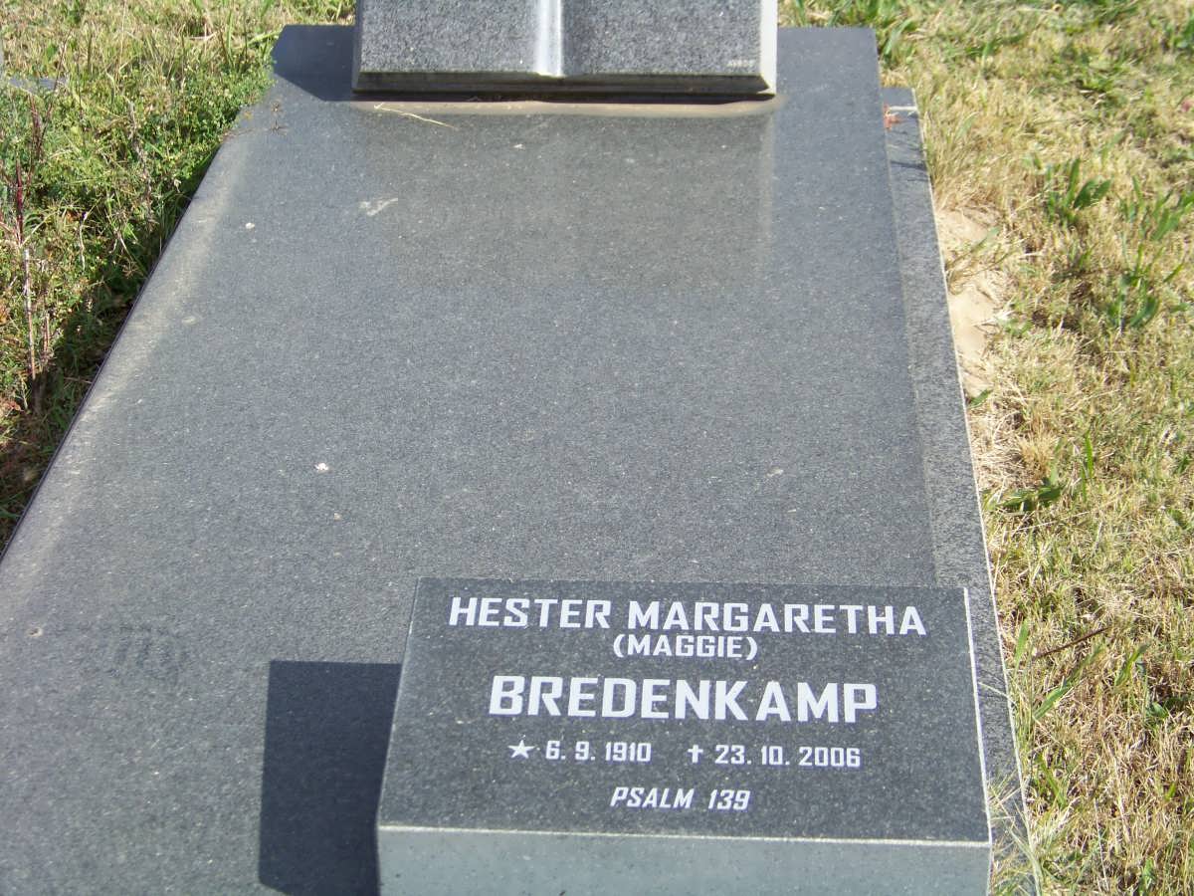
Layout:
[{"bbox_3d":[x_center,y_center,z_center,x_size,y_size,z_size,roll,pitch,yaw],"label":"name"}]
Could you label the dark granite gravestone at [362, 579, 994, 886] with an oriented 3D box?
[{"bbox_3d":[0.069,0.235,1.857,0.440,0.137,0.279,1,29,3],"label":"dark granite gravestone"}]

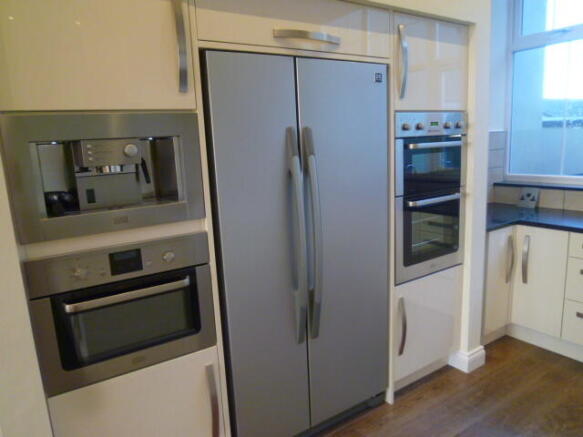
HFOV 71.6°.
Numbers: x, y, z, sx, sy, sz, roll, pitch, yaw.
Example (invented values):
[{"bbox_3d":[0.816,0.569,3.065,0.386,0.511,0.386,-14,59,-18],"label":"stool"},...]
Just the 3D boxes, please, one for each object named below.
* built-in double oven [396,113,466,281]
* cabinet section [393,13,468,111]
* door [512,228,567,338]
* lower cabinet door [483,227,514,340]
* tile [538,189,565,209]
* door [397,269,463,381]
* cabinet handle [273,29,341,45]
[{"bbox_3d":[0.650,-0.156,2.473,0.594,0.904,0.580,-9,12,-32],"label":"built-in double oven"},{"bbox_3d":[0.597,-0.823,2.314,0.585,0.455,0.570,-9,12,-31],"label":"cabinet section"},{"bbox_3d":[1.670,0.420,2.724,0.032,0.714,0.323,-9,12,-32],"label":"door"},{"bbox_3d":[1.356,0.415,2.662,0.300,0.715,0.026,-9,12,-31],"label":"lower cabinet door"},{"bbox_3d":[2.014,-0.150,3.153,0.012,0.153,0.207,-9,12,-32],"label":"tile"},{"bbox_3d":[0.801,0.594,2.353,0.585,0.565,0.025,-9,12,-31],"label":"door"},{"bbox_3d":[0.084,-0.757,1.686,0.340,0.030,0.037,-9,12,-32],"label":"cabinet handle"}]

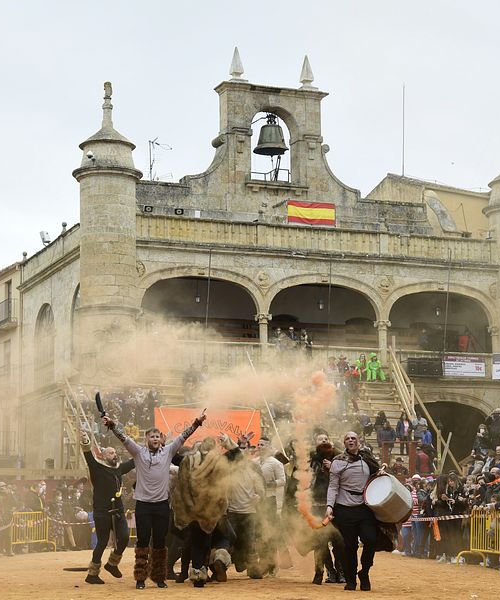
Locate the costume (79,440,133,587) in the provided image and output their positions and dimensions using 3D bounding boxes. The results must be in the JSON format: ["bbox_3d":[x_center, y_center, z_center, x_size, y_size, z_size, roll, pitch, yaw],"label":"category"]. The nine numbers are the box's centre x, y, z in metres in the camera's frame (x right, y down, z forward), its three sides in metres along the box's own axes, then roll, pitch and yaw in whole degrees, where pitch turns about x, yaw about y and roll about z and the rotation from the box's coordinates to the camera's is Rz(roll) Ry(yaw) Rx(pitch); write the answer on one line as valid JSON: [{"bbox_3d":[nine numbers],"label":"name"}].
[{"bbox_3d":[-1.691,2.444,17.700,0.650,1.780,0.520,5,-10,-33],"label":"costume"}]

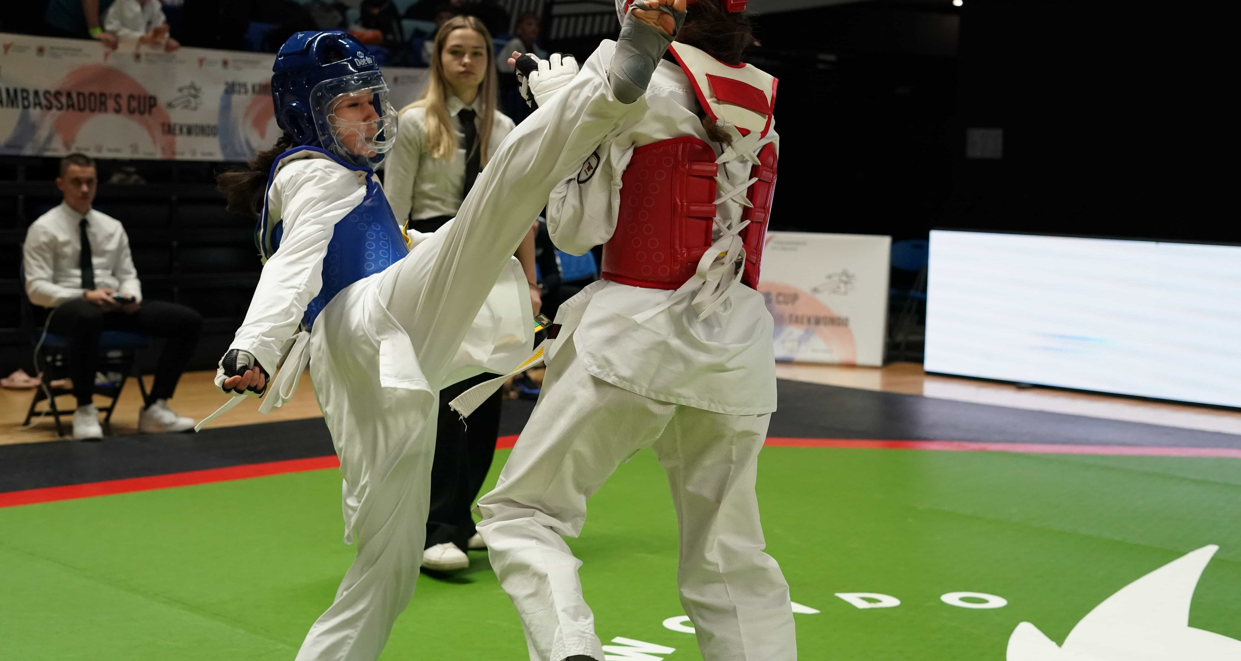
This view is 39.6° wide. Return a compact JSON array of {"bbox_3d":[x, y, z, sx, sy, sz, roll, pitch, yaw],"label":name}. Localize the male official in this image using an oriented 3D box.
[{"bbox_3d":[-2.472,-0.187,8.397,0.720,1.326,0.660,-2,6,-33],"label":"male official"}]

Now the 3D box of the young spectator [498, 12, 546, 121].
[{"bbox_3d":[-0.747,-1.722,12.902,0.430,1.320,0.360,-3,6,-40],"label":"young spectator"}]

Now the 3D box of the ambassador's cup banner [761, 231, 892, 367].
[{"bbox_3d":[1.036,-0.254,12.590,1.850,0.940,0.220,3,5,18],"label":"ambassador's cup banner"}]

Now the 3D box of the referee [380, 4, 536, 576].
[{"bbox_3d":[-0.527,-0.132,5.529,0.490,1.736,0.380,0,5,-17],"label":"referee"}]

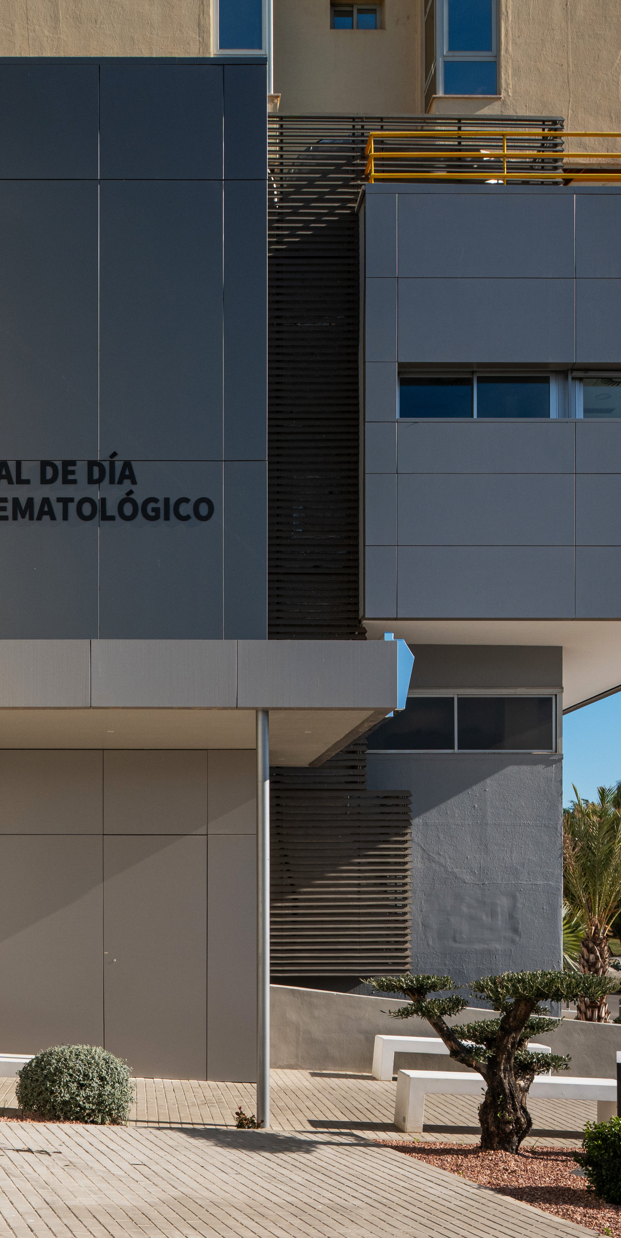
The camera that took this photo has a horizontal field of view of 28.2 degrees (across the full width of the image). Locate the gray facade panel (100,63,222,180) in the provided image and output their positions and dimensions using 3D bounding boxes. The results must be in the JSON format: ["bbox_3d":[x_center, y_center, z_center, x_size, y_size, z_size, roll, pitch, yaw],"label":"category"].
[{"bbox_3d":[-1.373,-4.585,11.425,1.129,1.096,0.050,0,0,0],"label":"gray facade panel"}]

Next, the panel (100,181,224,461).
[{"bbox_3d":[-1.402,-2.816,11.730,1.172,2.641,0.060,0,0,0],"label":"panel"}]

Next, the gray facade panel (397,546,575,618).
[{"bbox_3d":[1.918,-0.388,13.525,1.938,0.807,0.050,0,0,0],"label":"gray facade panel"}]

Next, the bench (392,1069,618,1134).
[{"bbox_3d":[1.644,4.006,10.200,1.820,0.440,0.500,0,-2,0],"label":"bench"}]

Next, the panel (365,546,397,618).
[{"bbox_3d":[0.784,-0.405,13.830,0.356,0.809,0.060,0,-2,0],"label":"panel"}]

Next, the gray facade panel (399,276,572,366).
[{"bbox_3d":[1.907,-3.226,13.395,1.927,0.912,0.050,0,0,0],"label":"gray facade panel"}]

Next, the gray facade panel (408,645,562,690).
[{"bbox_3d":[2.039,0.598,15.230,2.129,0.552,0.060,0,0,0],"label":"gray facade panel"}]

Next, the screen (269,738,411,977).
[{"bbox_3d":[0.302,2.750,14.360,1.726,2.750,0.120,0,-2,0],"label":"screen"}]

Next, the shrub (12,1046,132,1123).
[{"bbox_3d":[-1.917,3.795,10.100,0.959,0.651,0.950,0,0,0],"label":"shrub"}]

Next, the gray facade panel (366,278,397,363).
[{"bbox_3d":[0.771,-3.245,13.525,0.356,0.918,0.050,0,0,0],"label":"gray facade panel"}]

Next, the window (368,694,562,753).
[{"bbox_3d":[1.614,1.131,13.440,2.112,0.613,0.080,0,0,0],"label":"window"}]

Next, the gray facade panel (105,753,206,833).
[{"bbox_3d":[-1.385,1.552,11.125,0.937,0.748,0.050,0,0,0],"label":"gray facade panel"}]

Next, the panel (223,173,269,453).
[{"bbox_3d":[-0.593,-2.744,11.375,0.399,2.575,0.050,0,0,0],"label":"panel"}]

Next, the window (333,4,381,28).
[{"bbox_3d":[0.643,-8.280,17.045,0.687,0.363,0.090,0,0,0],"label":"window"}]

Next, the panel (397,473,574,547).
[{"bbox_3d":[1.907,-1.170,13.395,1.927,0.784,0.050,0,0,0],"label":"panel"}]

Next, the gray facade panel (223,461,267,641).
[{"bbox_3d":[-0.610,-0.597,11.730,0.411,1.797,0.060,0,0,0],"label":"gray facade panel"}]

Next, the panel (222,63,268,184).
[{"bbox_3d":[-0.601,-4.581,11.425,0.414,1.103,0.050,0,0,0],"label":"panel"}]

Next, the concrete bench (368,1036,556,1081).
[{"bbox_3d":[1.590,4.590,12.980,1.800,0.450,0.430,0,0,0],"label":"concrete bench"}]

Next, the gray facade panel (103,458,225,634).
[{"bbox_3d":[-1.360,-0.583,11.375,1.144,1.723,0.050,0,0,0],"label":"gray facade panel"}]

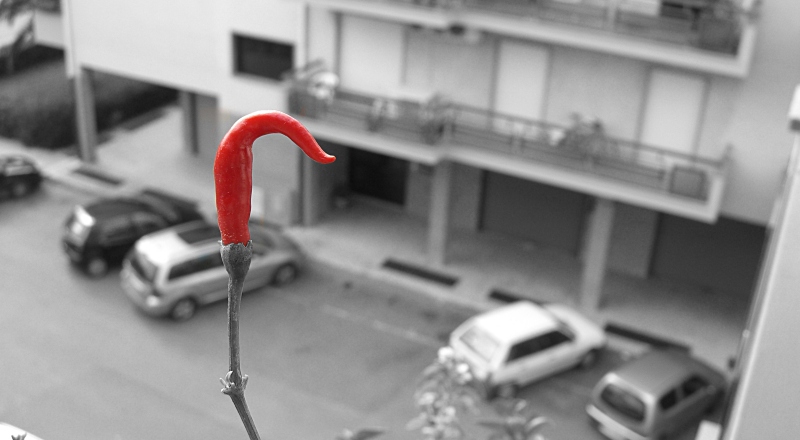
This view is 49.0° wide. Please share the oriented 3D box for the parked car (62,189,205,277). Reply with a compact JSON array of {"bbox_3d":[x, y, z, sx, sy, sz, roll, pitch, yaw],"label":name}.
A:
[{"bbox_3d":[-7.141,0.277,23.635,3.650,1.470,1.650,-12,29,-30],"label":"parked car"}]

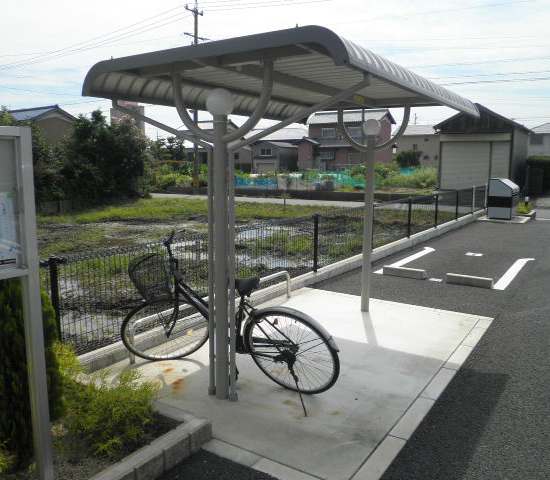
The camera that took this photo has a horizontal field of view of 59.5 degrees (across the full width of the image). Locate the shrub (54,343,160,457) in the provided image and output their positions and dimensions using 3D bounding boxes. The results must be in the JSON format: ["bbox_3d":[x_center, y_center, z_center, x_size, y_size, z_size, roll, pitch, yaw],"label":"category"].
[{"bbox_3d":[-0.988,0.888,2.838,0.540,0.400,0.560,1,8,0],"label":"shrub"}]

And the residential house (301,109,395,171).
[{"bbox_3d":[7.868,-9.747,50.012,8.000,7.200,6.300,5,9,28],"label":"residential house"}]

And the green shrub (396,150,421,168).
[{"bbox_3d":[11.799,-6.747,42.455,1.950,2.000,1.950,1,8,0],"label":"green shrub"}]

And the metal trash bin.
[{"bbox_3d":[7.745,-1.406,16.221,0.700,1.270,1.780,6,10,33],"label":"metal trash bin"}]

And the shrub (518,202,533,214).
[{"bbox_3d":[8.745,-1.126,16.765,0.450,0.380,0.420,6,10,33],"label":"shrub"}]

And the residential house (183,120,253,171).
[{"bbox_3d":[-6.834,-11.539,62.126,6.600,7.000,7.200,5,9,28],"label":"residential house"}]

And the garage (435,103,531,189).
[{"bbox_3d":[11.502,-4.872,25.997,4.050,4.400,5.800,5,10,31],"label":"garage"}]

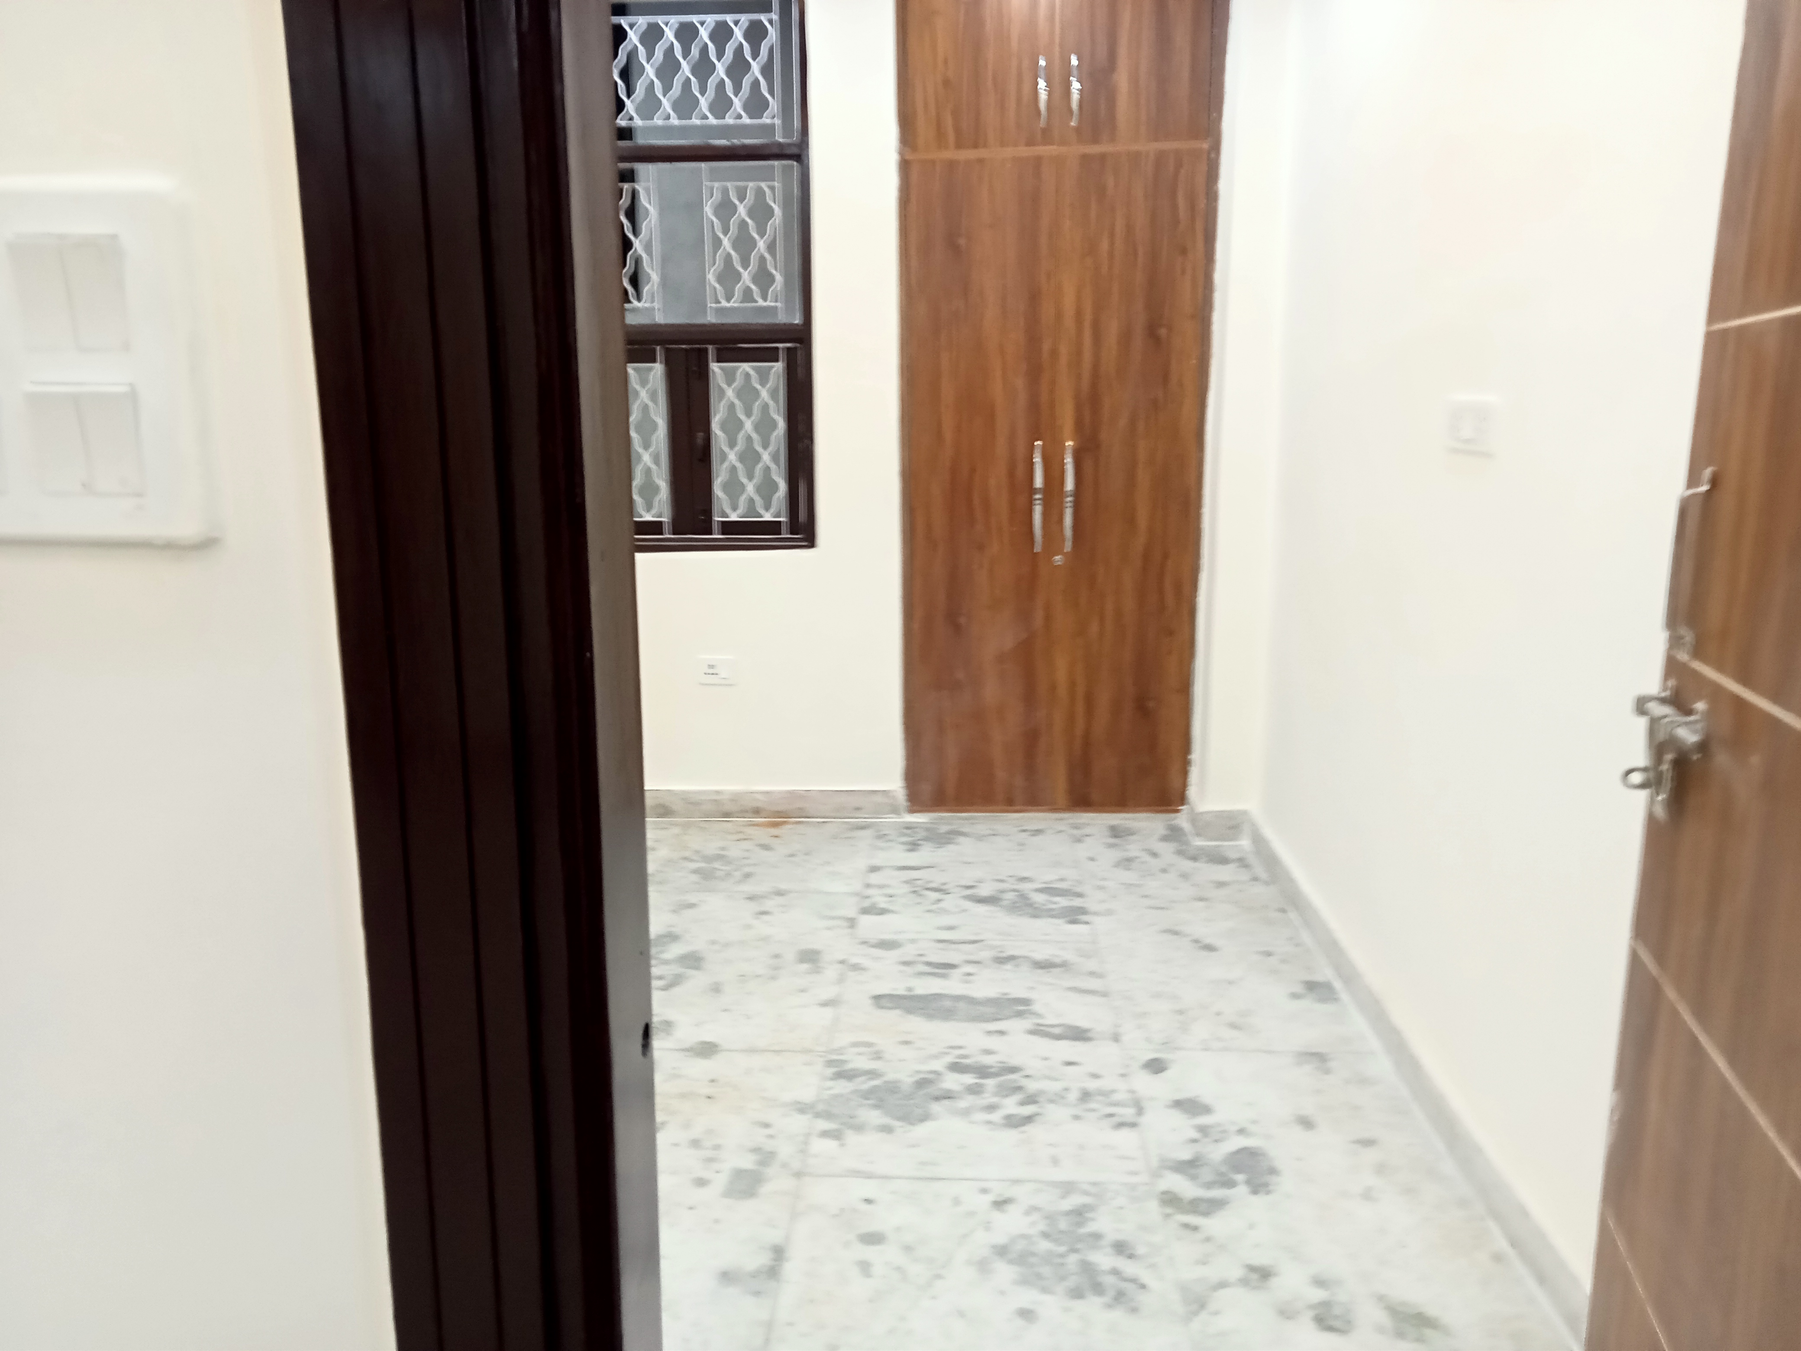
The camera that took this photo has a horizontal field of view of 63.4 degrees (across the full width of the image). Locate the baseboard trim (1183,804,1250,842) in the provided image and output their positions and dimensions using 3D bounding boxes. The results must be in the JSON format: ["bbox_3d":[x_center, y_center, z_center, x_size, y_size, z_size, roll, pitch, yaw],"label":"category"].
[{"bbox_3d":[1.006,0.453,4.645,0.173,0.104,0.230,0,10,3],"label":"baseboard trim"}]

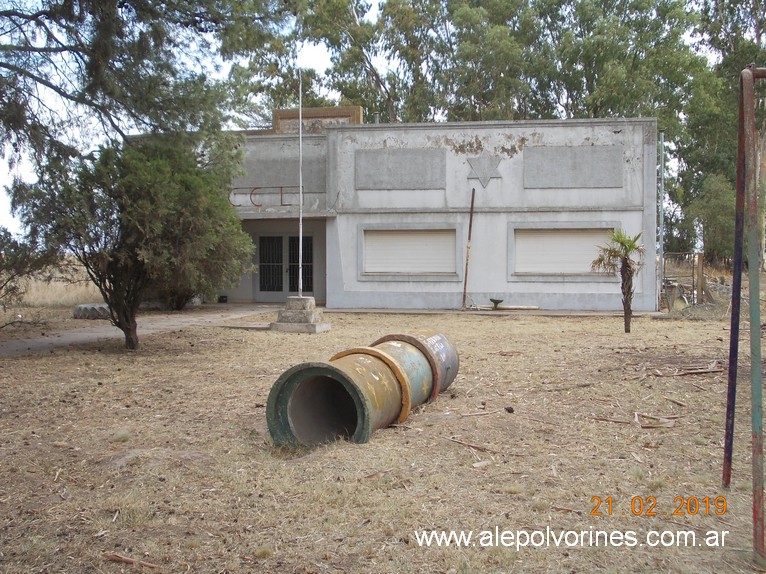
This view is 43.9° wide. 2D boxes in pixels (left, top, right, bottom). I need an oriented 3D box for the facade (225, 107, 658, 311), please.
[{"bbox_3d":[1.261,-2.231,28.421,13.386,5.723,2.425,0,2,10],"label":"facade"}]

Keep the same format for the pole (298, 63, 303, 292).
[{"bbox_3d":[-1.717,-2.192,19.788,0.058,4.782,0.058,0,2,0],"label":"pole"}]

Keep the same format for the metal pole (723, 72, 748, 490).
[{"bbox_3d":[2.199,0.039,5.961,0.053,2.735,0.053,-4,16,0],"label":"metal pole"}]

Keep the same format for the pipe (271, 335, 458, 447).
[{"bbox_3d":[0.000,0.965,9.270,0.910,0.880,3.350,1,2,19],"label":"pipe"}]

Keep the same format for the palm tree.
[{"bbox_3d":[4.850,-0.116,19.594,1.067,2.105,1.067,0,2,0],"label":"palm tree"}]

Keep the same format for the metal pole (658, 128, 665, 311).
[{"bbox_3d":[8.517,-2.056,29.100,0.116,5.432,0.116,0,2,0],"label":"metal pole"}]

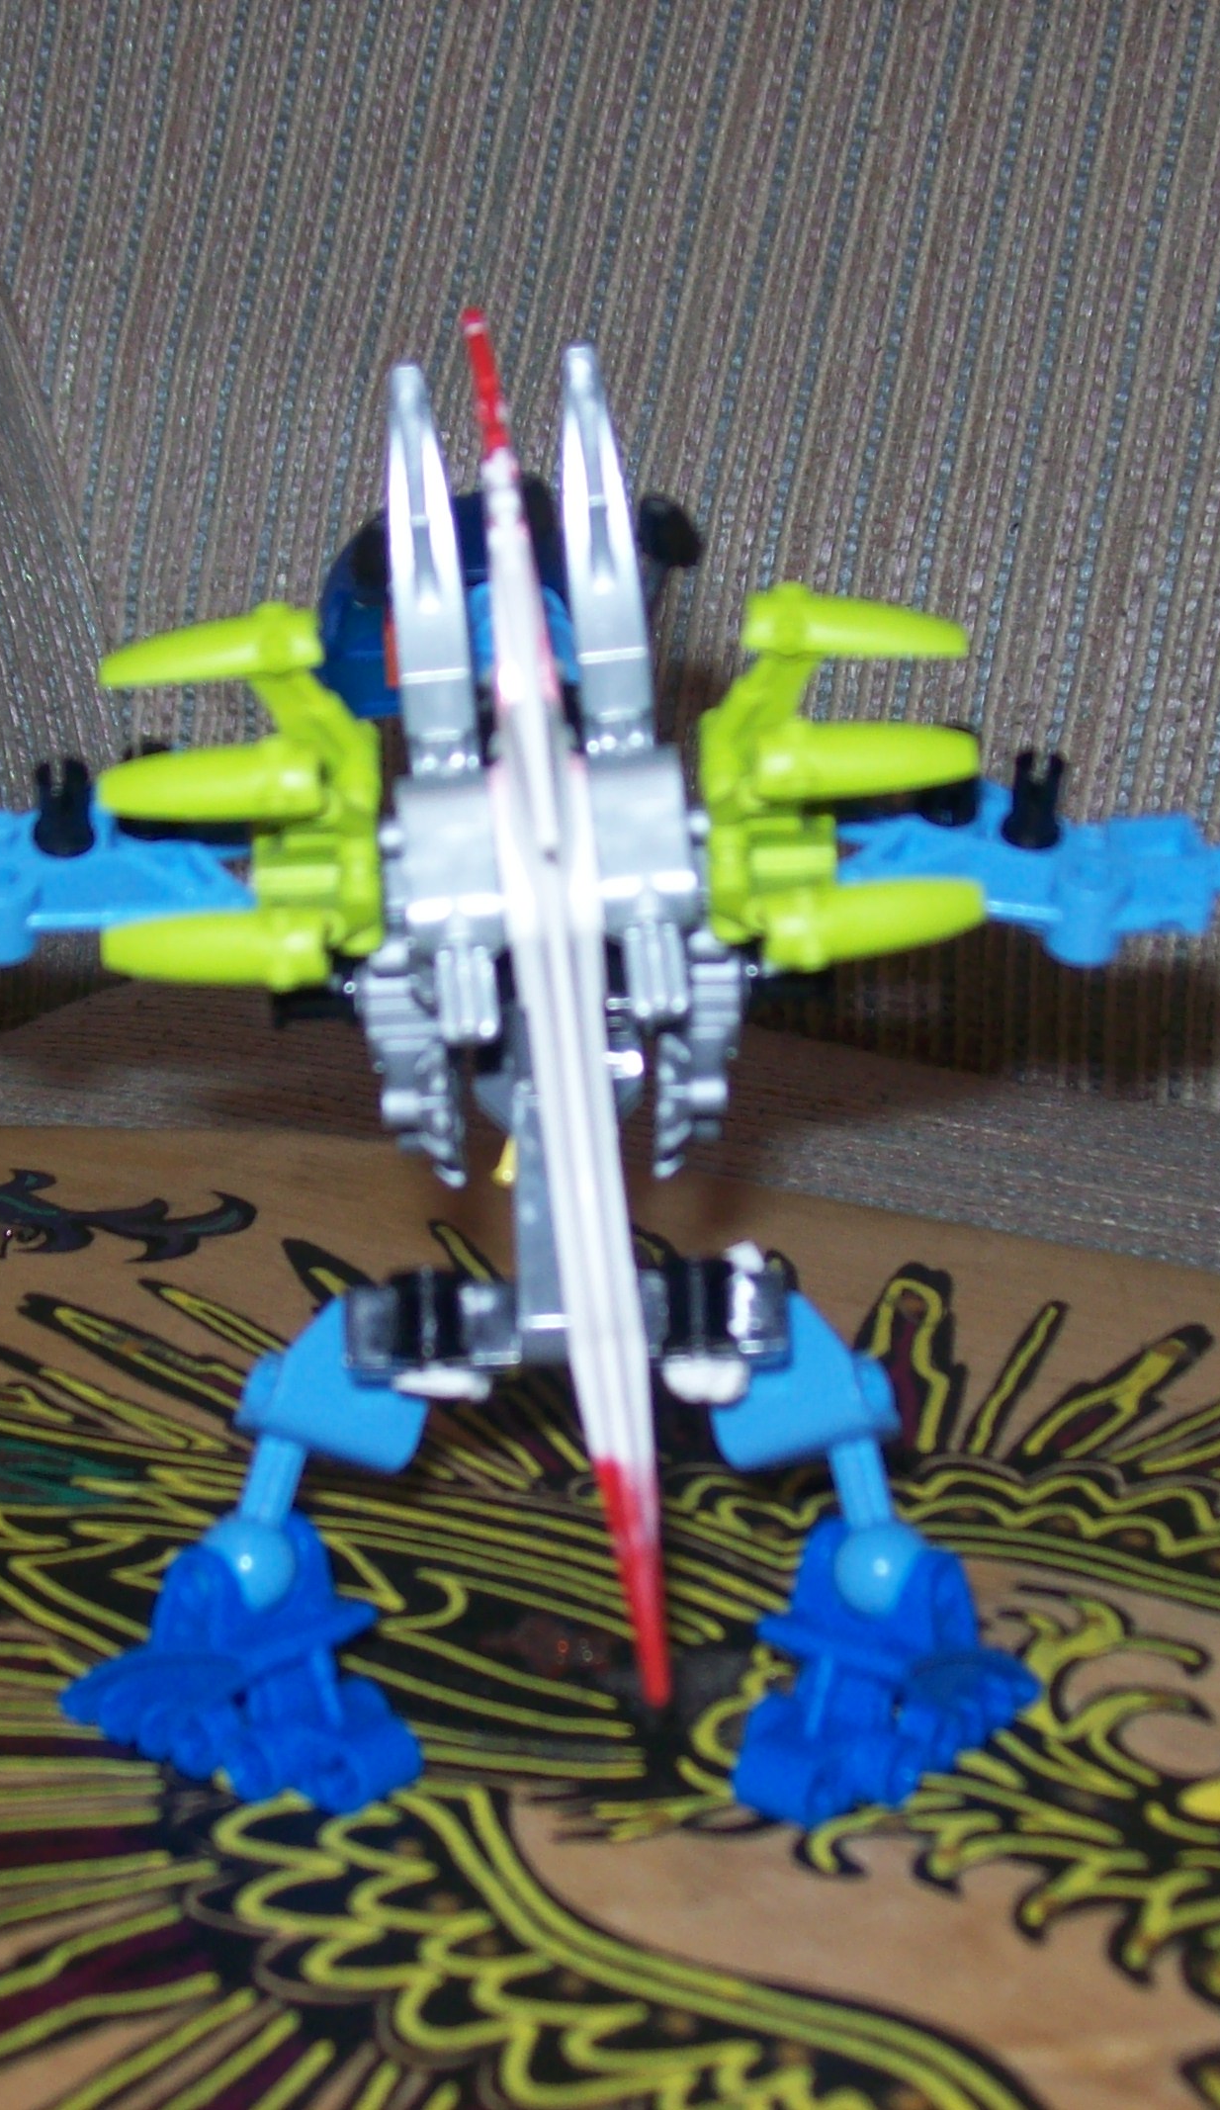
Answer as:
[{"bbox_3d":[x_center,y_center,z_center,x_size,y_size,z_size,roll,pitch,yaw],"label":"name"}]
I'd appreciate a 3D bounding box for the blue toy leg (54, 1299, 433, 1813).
[{"bbox_3d":[-0.040,0.054,0.400,0.038,0.047,0.030,8,28,16],"label":"blue toy leg"}]

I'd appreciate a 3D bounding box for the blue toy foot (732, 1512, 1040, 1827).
[{"bbox_3d":[0.030,0.068,0.403,0.032,0.024,0.026,1,31,-1],"label":"blue toy foot"}]

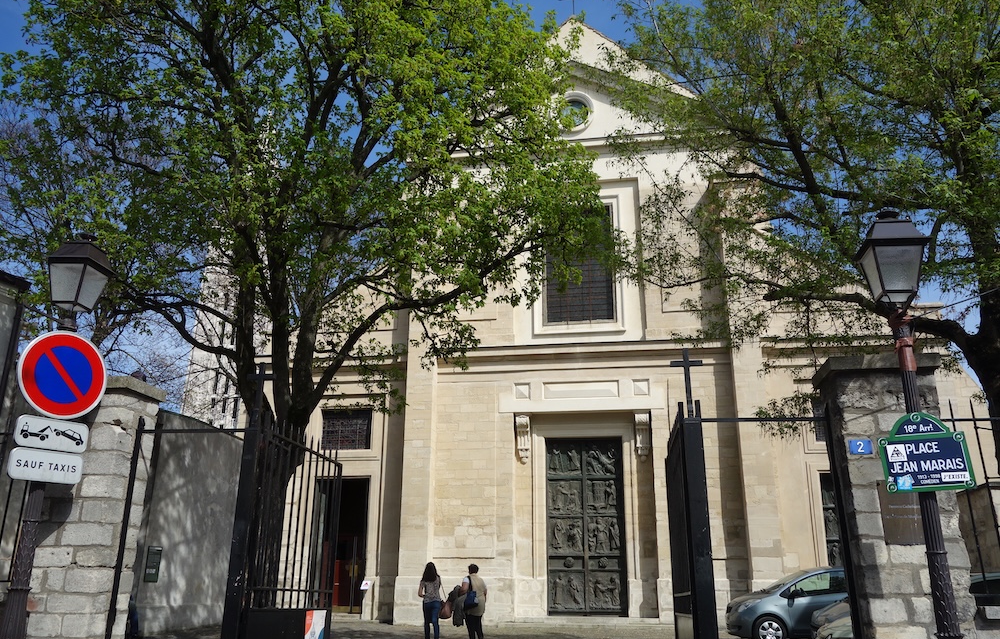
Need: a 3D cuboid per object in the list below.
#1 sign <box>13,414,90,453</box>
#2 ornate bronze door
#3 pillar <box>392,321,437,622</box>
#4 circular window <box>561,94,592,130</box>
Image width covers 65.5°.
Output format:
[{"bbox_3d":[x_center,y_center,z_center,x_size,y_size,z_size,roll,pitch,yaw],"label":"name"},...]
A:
[{"bbox_3d":[-3.182,0.816,5.520,0.030,0.210,0.505,-11,-21,32],"label":"sign"},{"bbox_3d":[2.407,5.735,21.815,2.164,4.834,0.180,-2,-18,9],"label":"ornate bronze door"},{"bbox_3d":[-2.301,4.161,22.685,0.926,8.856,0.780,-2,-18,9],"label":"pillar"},{"bbox_3d":[2.468,-6.795,25.595,1.250,1.270,0.280,-2,-18,9],"label":"circular window"}]

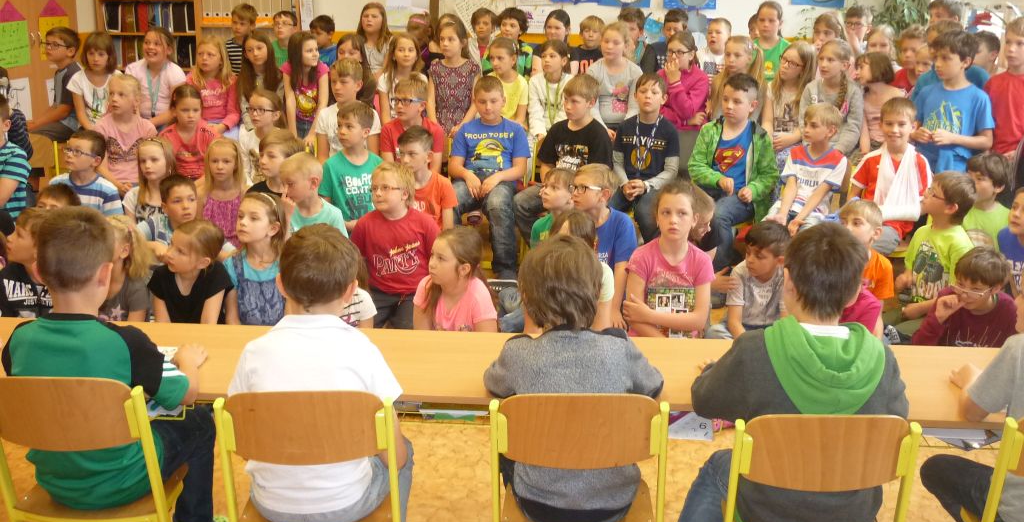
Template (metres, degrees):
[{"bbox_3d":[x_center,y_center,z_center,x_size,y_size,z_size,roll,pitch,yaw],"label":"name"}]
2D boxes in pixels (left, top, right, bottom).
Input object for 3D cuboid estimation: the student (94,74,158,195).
[{"bbox_3d":[-1.944,-0.354,4.882,0.400,1.131,0.620,4,16,11],"label":"student"}]

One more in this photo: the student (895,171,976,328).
[{"bbox_3d":[1.930,-0.029,4.608,0.550,0.774,0.620,13,20,35],"label":"student"}]

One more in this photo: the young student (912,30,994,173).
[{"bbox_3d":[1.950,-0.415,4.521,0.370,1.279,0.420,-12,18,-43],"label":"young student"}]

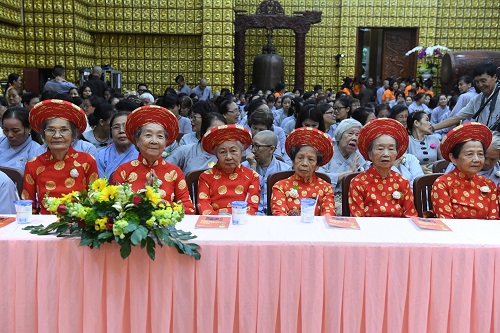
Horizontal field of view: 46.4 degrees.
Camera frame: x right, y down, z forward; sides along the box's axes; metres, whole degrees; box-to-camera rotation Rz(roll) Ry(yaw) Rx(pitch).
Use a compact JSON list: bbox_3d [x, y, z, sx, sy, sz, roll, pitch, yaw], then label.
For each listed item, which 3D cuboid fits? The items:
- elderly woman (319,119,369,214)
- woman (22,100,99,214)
[{"bbox_3d":[0.638,0.275,3.732,0.460,1.160,0.700,-1,9,-8],"label":"elderly woman"},{"bbox_3d":[-0.963,0.330,2.883,0.470,1.290,0.700,0,9,-5],"label":"woman"}]

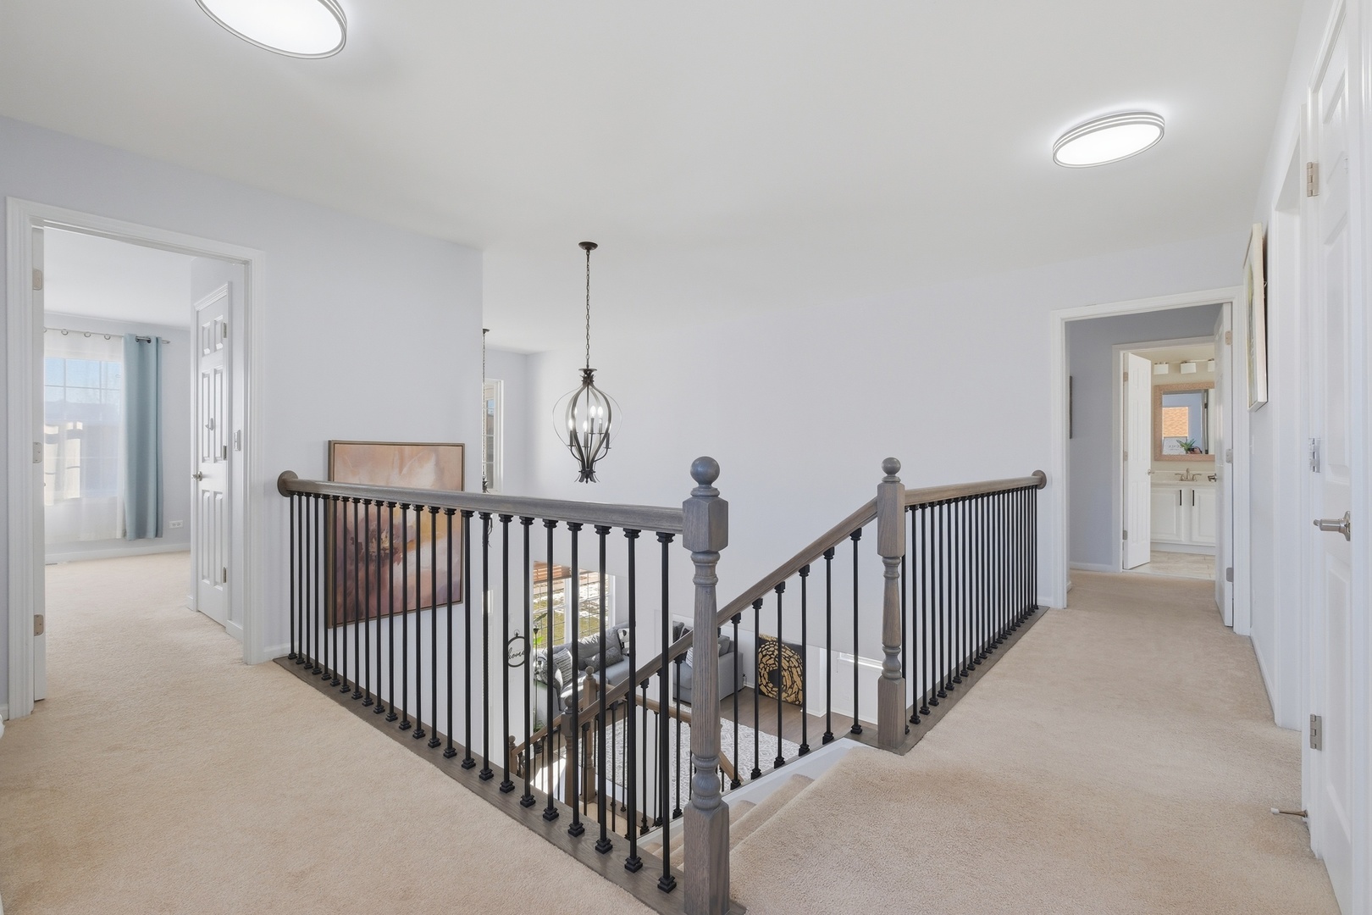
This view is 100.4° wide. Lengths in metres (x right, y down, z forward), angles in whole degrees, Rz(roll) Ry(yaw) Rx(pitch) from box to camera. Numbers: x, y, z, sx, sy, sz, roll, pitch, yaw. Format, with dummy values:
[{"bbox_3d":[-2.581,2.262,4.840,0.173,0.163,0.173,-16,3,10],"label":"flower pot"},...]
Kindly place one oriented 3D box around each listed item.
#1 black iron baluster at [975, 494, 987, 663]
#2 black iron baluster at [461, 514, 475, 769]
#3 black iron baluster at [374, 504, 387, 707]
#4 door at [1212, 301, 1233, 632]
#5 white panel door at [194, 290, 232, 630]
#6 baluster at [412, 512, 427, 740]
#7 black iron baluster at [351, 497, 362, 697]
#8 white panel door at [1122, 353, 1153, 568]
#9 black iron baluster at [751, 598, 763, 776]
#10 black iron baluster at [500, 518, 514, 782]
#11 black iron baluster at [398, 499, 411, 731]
[{"bbox_3d":[1.540,0.620,2.985,0.033,0.870,0.033,0,0,42],"label":"black iron baluster"},{"bbox_3d":[-0.732,0.608,1.924,0.031,0.861,0.031,0,0,38],"label":"black iron baluster"},{"bbox_3d":[-1.270,0.616,2.368,0.032,0.869,0.032,0,0,38],"label":"black iron baluster"},{"bbox_3d":[3.640,0.035,3.875,0.040,2.030,0.790,0,0,40],"label":"door"},{"bbox_3d":[-3.055,0.026,3.710,0.700,2.032,0.038,0,0,38],"label":"white panel door"},{"bbox_3d":[-1.010,0.620,2.172,0.033,0.870,0.033,0,0,39],"label":"baluster"},{"bbox_3d":[-1.443,0.616,2.506,0.032,0.869,0.032,0,0,38],"label":"black iron baluster"},{"bbox_3d":[4.434,0.034,5.604,0.711,2.032,0.038,0,0,-38],"label":"white panel door"},{"bbox_3d":[0.308,0.993,2.471,0.032,0.771,0.032,0,0,38],"label":"black iron baluster"},{"bbox_3d":[-0.560,0.608,1.790,0.031,0.861,0.031,0,0,38],"label":"black iron baluster"},{"bbox_3d":[-1.075,0.606,2.193,0.031,0.861,0.031,0,0,38],"label":"black iron baluster"}]

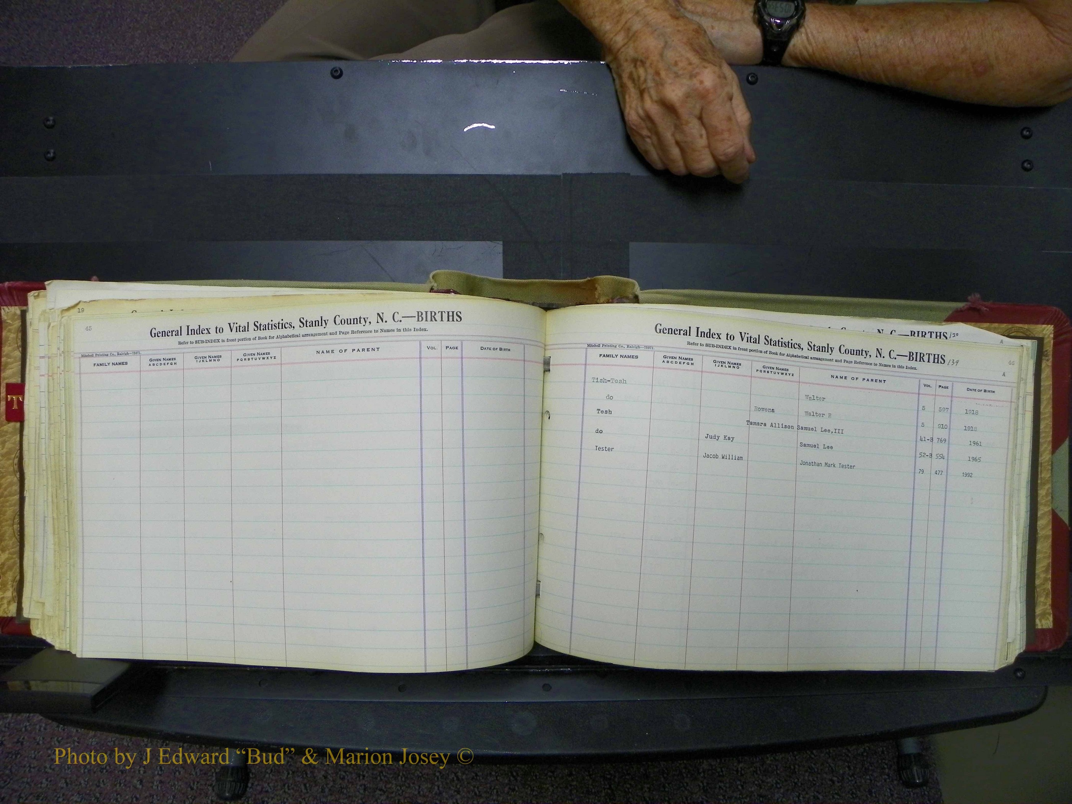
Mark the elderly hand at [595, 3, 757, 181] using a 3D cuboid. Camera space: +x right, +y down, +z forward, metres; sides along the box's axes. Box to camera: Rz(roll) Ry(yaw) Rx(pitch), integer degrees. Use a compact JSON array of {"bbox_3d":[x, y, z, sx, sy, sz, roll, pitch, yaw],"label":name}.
[{"bbox_3d":[0.101,-0.216,0.568,0.087,0.070,0.142,-27,89,-1],"label":"elderly hand"}]

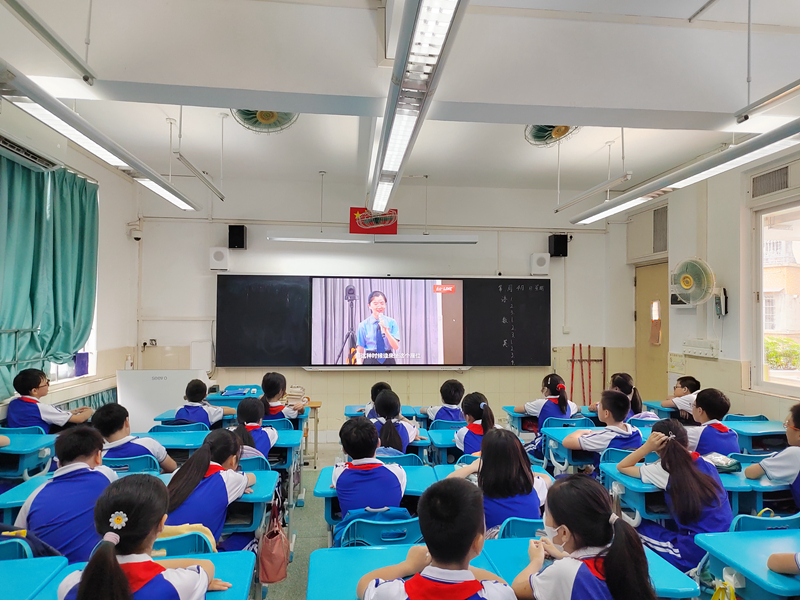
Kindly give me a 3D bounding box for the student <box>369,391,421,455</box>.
[{"bbox_3d":[-0.051,1.150,3.458,0.420,1.110,0.620,1,-2,-5],"label":"student"}]

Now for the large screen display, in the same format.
[{"bbox_3d":[-0.157,0.276,6.660,1.920,1.090,0.090,1,-2,-5],"label":"large screen display"}]

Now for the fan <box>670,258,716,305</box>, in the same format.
[{"bbox_3d":[2.658,-0.161,4.766,0.300,0.450,0.430,2,-2,-37],"label":"fan"}]

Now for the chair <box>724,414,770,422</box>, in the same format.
[{"bbox_3d":[2.850,1.363,4.624,0.430,0.800,0.460,1,-2,-5],"label":"chair"}]

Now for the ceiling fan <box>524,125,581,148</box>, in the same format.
[{"bbox_3d":[1.022,-1.320,3.674,0.465,0.420,0.460,1,-2,-6],"label":"ceiling fan"}]

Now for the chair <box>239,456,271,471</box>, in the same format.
[{"bbox_3d":[-0.934,1.266,3.054,0.420,0.800,0.460,1,-2,-5],"label":"chair"}]

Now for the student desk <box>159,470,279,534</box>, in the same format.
[{"bbox_3d":[-0.924,1.290,2.597,0.610,0.765,0.430,1,-2,-8],"label":"student desk"}]

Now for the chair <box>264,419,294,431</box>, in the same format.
[{"bbox_3d":[-1.050,1.321,4.232,0.430,0.800,0.460,1,-2,-5],"label":"chair"}]

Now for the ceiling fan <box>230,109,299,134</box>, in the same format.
[{"bbox_3d":[-0.874,-1.352,3.490,0.465,0.410,0.460,1,-2,-6],"label":"ceiling fan"}]

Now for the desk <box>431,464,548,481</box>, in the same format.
[{"bbox_3d":[0.483,1.289,2.738,0.600,0.760,0.420,1,-2,-5],"label":"desk"}]

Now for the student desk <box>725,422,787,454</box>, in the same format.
[{"bbox_3d":[2.685,1.357,4.065,0.610,0.760,0.420,1,-2,-5],"label":"student desk"}]

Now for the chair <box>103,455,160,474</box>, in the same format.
[{"bbox_3d":[-1.542,1.257,3.049,0.415,0.790,0.450,1,-2,-6],"label":"chair"}]

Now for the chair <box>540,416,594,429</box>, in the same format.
[{"bbox_3d":[1.293,1.332,4.333,0.420,0.800,0.460,1,-2,-5],"label":"chair"}]

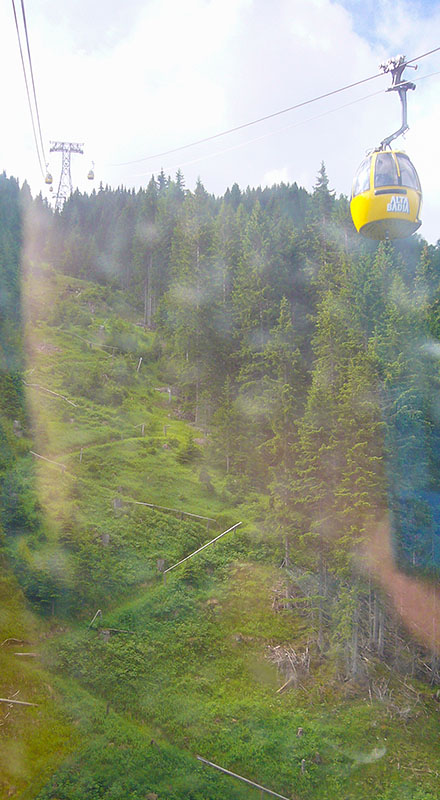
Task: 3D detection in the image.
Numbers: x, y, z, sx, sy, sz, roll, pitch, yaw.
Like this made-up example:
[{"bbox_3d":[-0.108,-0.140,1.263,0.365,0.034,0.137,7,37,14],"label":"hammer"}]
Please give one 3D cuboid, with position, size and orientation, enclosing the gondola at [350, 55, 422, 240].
[{"bbox_3d":[4.773,-7.417,18.581,1.750,5.240,1.920,2,-5,-15],"label":"gondola"}]

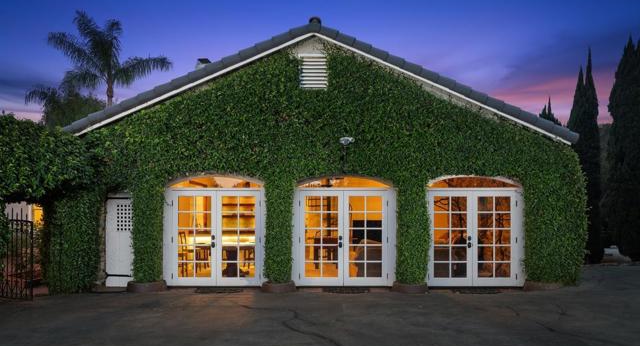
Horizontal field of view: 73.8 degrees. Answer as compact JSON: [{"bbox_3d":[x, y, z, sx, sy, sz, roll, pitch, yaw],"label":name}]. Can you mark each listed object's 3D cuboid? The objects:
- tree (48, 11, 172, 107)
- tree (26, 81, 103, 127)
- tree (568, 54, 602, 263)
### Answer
[{"bbox_3d":[-9.830,-2.610,20.000,5.800,10.020,5.500,0,0,0],"label":"tree"},{"bbox_3d":[-12.030,-0.970,20.000,4.000,6.740,3.900,0,0,0],"label":"tree"},{"bbox_3d":[8.080,-0.500,13.000,1.200,6.460,1.200,0,0,0],"label":"tree"}]

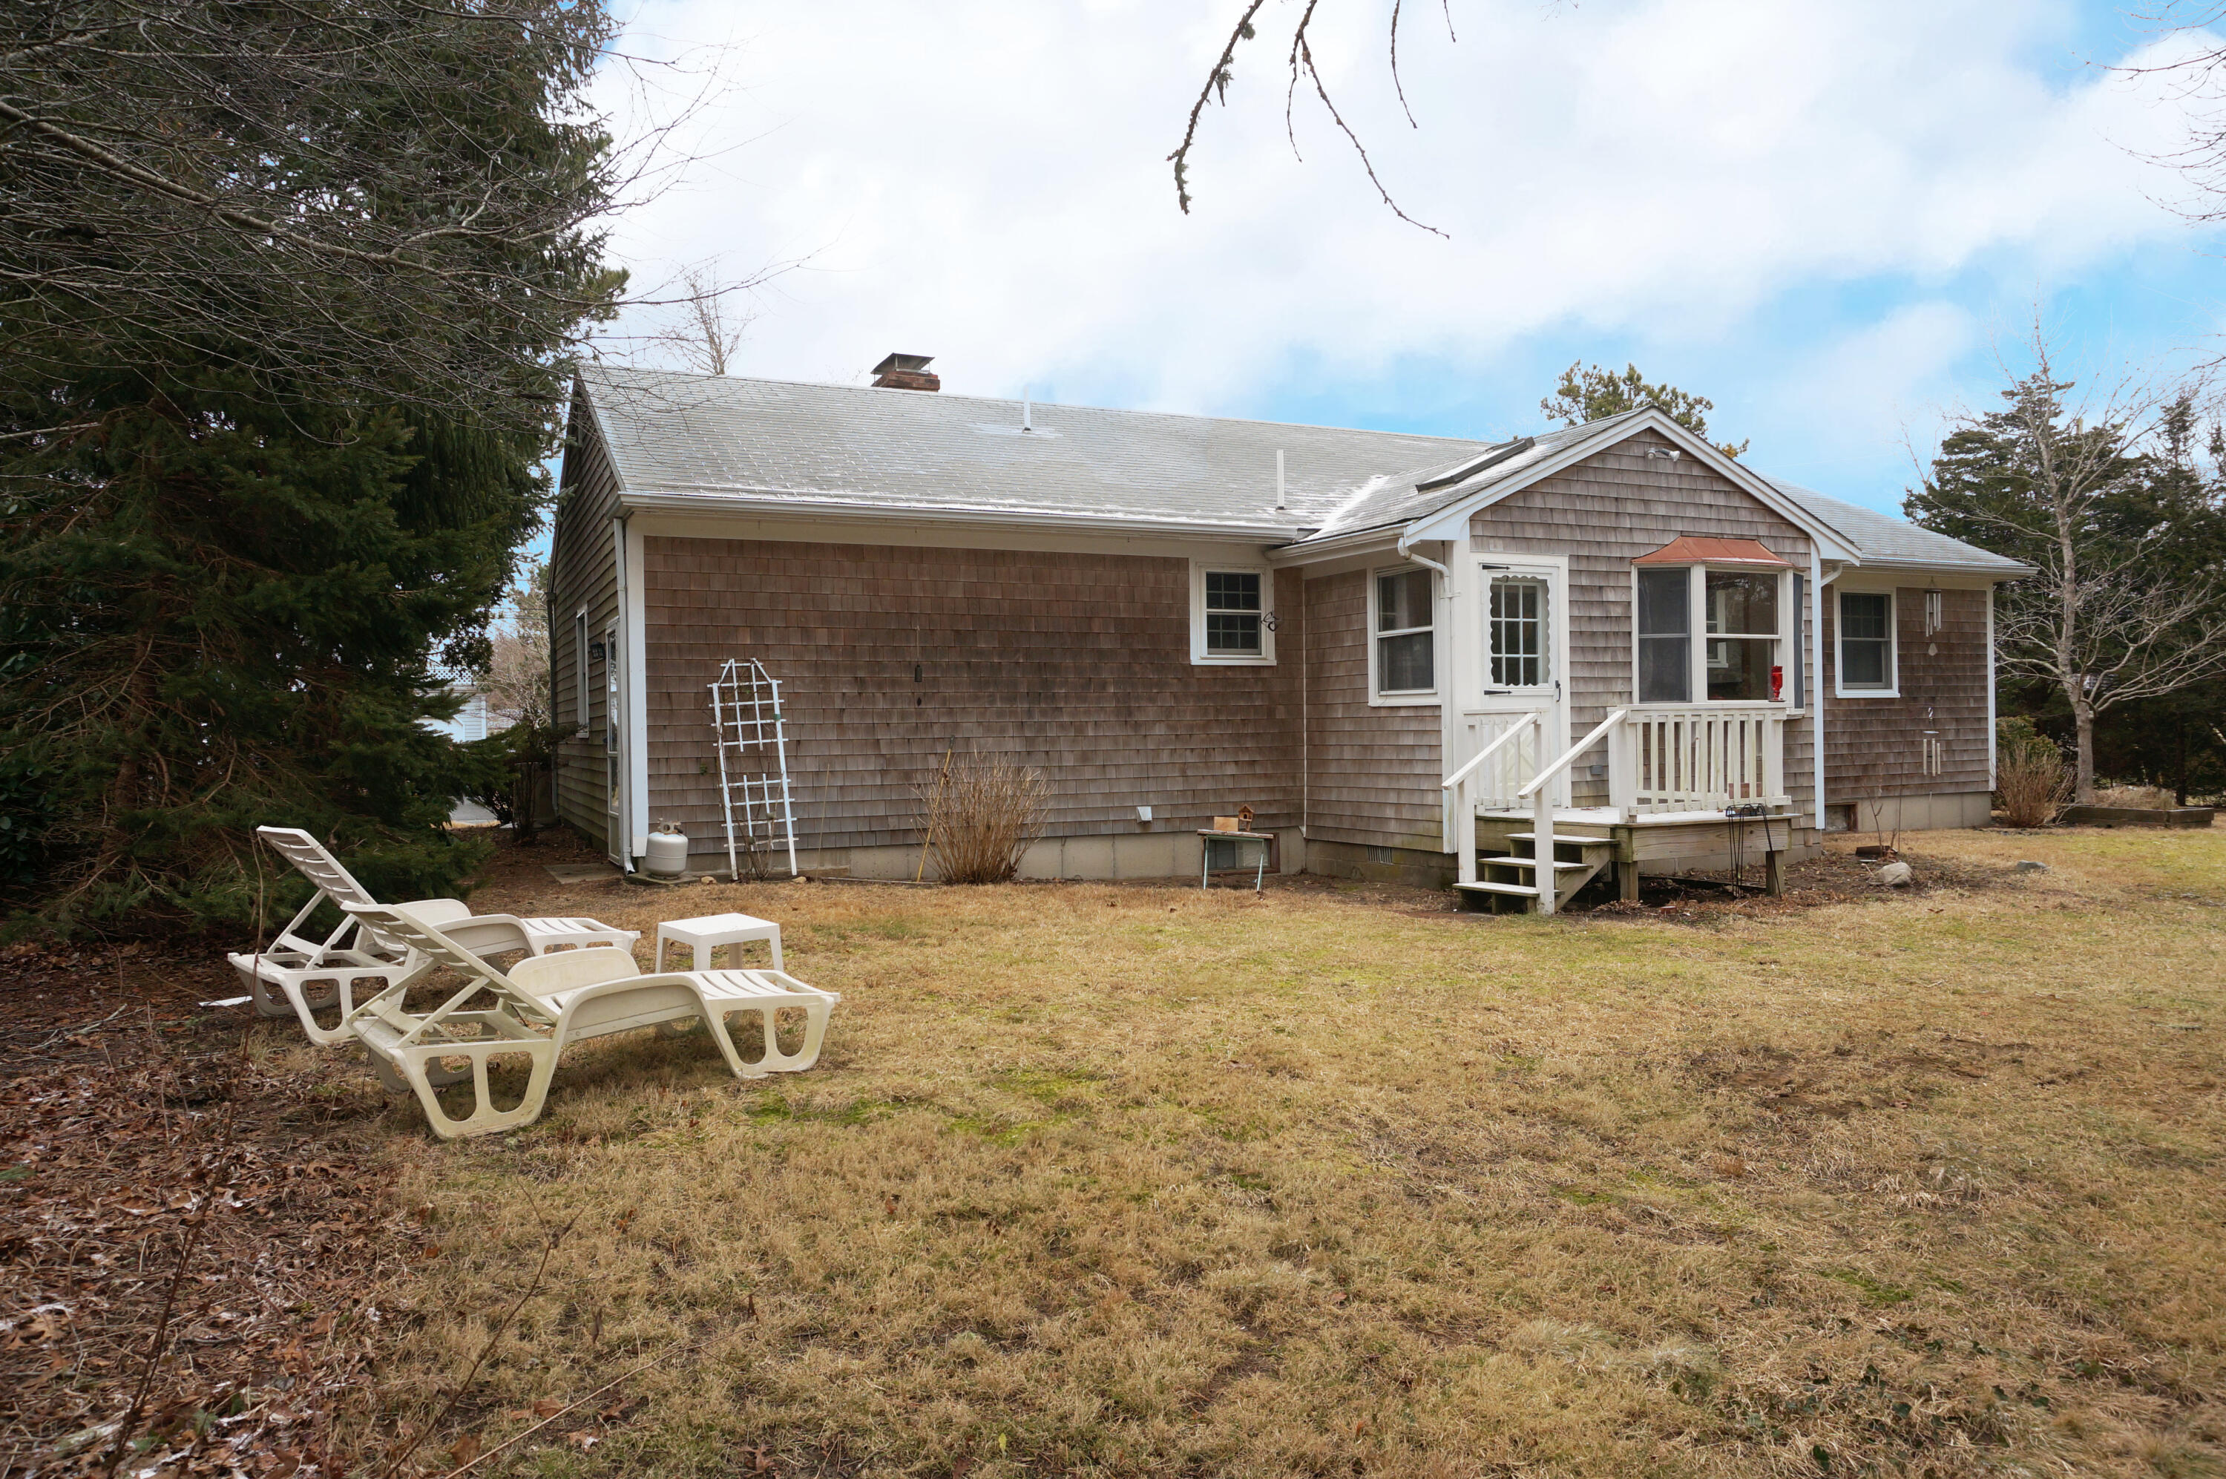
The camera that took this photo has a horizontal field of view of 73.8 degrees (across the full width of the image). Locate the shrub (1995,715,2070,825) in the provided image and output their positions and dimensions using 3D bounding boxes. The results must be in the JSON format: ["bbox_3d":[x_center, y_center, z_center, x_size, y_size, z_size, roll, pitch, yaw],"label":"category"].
[{"bbox_3d":[11.059,0.410,17.900,1.050,1.320,1.000,-1,0,-25],"label":"shrub"}]

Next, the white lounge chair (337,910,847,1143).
[{"bbox_3d":[-2.180,1.020,6.375,1.923,0.868,0.683,-3,4,-41],"label":"white lounge chair"}]

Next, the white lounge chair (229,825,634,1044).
[{"bbox_3d":[-3.537,0.896,7.873,0.683,0.997,1.920,2,4,42],"label":"white lounge chair"}]

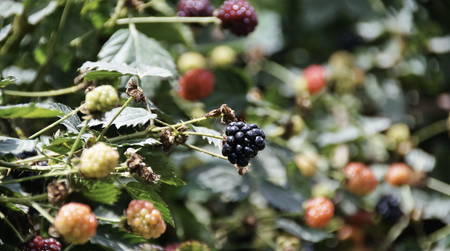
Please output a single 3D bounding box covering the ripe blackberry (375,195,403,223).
[{"bbox_3d":[0.098,0.050,2.250,0.017,0.018,0.017,0,6,0],"label":"ripe blackberry"}]

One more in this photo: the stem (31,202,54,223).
[{"bbox_3d":[-0.078,0.037,1.610,0.013,0.002,0.002,42,0,0],"label":"stem"}]

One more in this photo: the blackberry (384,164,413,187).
[{"bbox_3d":[0.085,0.024,1.820,0.013,0.012,0.013,0,6,0],"label":"blackberry"}]

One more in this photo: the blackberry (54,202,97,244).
[{"bbox_3d":[-0.070,0.046,1.750,0.020,0.020,0.020,0,6,0],"label":"blackberry"}]

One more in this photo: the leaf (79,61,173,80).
[{"bbox_3d":[-0.044,-0.024,1.640,0.041,0.005,0.028,0,10,0],"label":"leaf"}]

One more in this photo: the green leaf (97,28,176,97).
[{"bbox_3d":[-0.043,-0.030,1.800,0.039,0.034,0.016,0,6,0],"label":"green leaf"}]

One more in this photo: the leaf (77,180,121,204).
[{"bbox_3d":[-0.061,0.031,1.810,0.021,0.005,0.017,22,43,11],"label":"leaf"}]

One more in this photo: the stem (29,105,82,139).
[{"bbox_3d":[-0.074,-0.001,1.640,0.027,0.002,0.002,-31,0,0],"label":"stem"}]

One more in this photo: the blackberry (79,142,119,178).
[{"bbox_3d":[-0.060,0.017,1.780,0.019,0.017,0.018,0,10,0],"label":"blackberry"}]

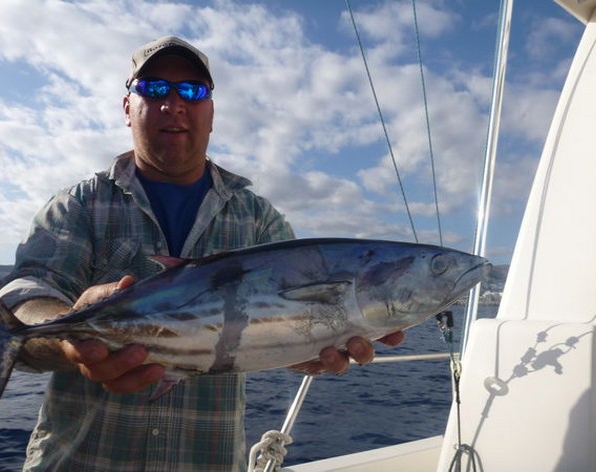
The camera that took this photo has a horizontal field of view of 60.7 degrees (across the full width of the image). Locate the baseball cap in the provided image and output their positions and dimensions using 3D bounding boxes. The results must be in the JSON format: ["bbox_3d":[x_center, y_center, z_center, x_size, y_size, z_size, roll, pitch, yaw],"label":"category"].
[{"bbox_3d":[-0.249,-0.335,1.010,0.177,0.135,0.262,0,3,-17],"label":"baseball cap"}]

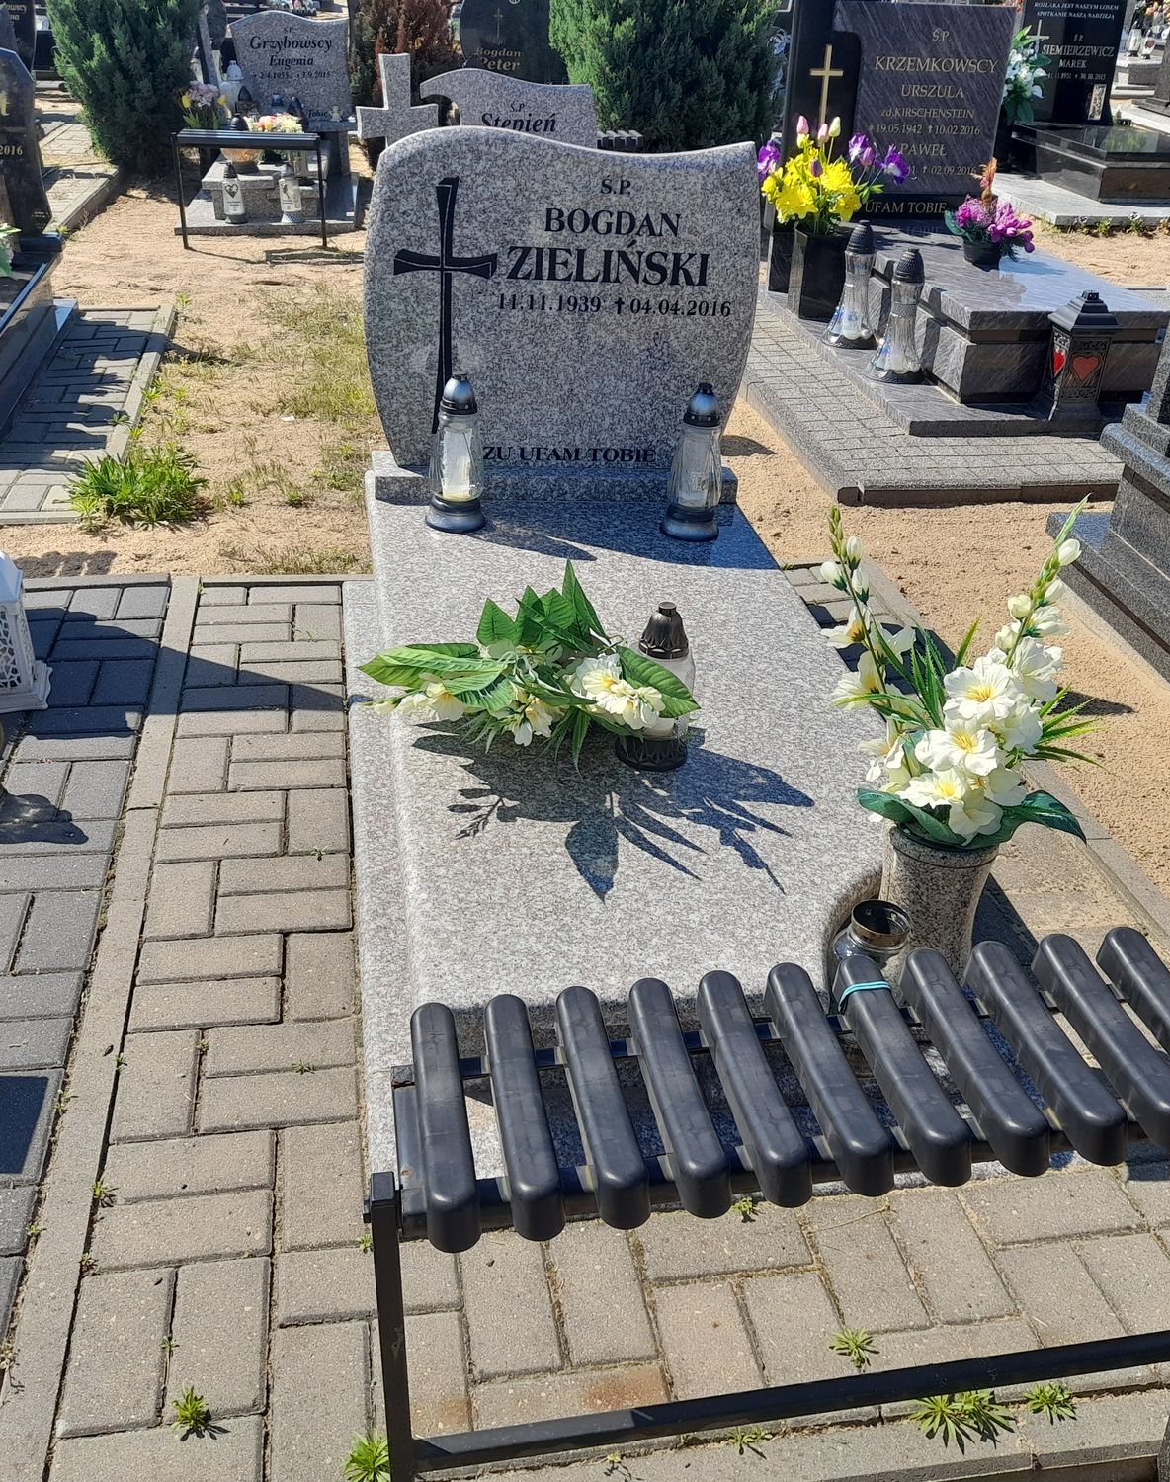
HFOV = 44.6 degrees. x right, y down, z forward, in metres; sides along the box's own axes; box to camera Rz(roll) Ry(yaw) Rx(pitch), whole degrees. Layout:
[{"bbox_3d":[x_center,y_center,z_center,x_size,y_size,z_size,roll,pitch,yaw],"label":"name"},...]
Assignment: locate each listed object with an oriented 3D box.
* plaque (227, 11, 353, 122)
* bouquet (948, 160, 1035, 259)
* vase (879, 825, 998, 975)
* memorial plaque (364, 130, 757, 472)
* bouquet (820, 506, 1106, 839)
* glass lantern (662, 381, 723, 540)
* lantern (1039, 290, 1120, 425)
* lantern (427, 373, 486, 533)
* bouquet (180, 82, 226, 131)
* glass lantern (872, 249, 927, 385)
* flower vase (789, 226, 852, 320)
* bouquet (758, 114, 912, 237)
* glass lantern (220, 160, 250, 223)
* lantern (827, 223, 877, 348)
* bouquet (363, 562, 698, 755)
[{"bbox_3d":[-1.729,-3.906,8.258,0.690,0.570,0.080,-10,32,-22],"label":"plaque"},{"bbox_3d":[1.472,-1.890,5.131,0.320,0.340,0.270,-2,30,-10],"label":"bouquet"},{"bbox_3d":[0.458,0.245,1.920,0.148,0.288,0.148,-2,30,-10],"label":"vase"},{"bbox_3d":[-0.059,-0.927,3.033,0.808,0.690,0.075,-1,29,-7],"label":"memorial plaque"},{"bbox_3d":[0.457,-0.080,1.800,0.350,0.460,0.270,-3,30,-9],"label":"bouquet"},{"bbox_3d":[0.234,-0.576,2.932,0.130,0.302,0.130,-2,30,-10],"label":"glass lantern"},{"bbox_3d":[1.545,-1.198,4.452,0.155,0.395,0.155,-3,30,-9],"label":"lantern"},{"bbox_3d":[-0.262,-0.594,2.917,0.128,0.302,0.128,-2,30,-10],"label":"lantern"},{"bbox_3d":[-2.087,-3.430,7.772,0.270,0.310,0.240,-3,30,-9],"label":"bouquet"},{"bbox_3d":[1.074,-1.433,4.804,0.190,0.415,0.180,-3,30,-9],"label":"glass lantern"},{"bbox_3d":[0.936,-1.864,5.686,0.170,0.325,0.165,-2,30,-10],"label":"flower vase"},{"bbox_3d":[0.929,-2.132,5.386,0.540,0.420,0.420,-3,30,-9],"label":"bouquet"},{"bbox_3d":[-1.706,-2.666,6.934,0.118,0.280,0.115,-3,30,-9],"label":"glass lantern"},{"bbox_3d":[1.000,-1.669,5.212,0.190,0.425,0.180,-3,30,-9],"label":"lantern"},{"bbox_3d":[-0.082,-0.102,2.228,0.520,0.245,0.350,-3,30,-9],"label":"bouquet"}]

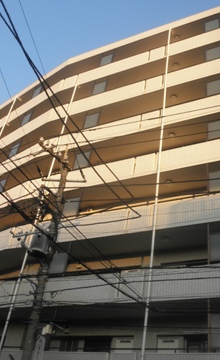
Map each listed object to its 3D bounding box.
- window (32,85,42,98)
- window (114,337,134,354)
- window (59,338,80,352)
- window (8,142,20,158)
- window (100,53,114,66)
[{"bbox_3d":[-5.210,-6.177,27.582,0.820,1.040,0.080,-22,-47,35],"label":"window"},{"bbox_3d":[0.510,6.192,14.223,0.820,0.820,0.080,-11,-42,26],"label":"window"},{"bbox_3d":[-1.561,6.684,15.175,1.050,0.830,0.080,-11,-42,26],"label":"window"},{"bbox_3d":[-5.951,-1.746,24.198,0.820,1.050,0.080,-22,-47,35],"label":"window"},{"bbox_3d":[-0.219,-7.547,24.661,0.840,1.040,0.080,-11,-42,26],"label":"window"}]

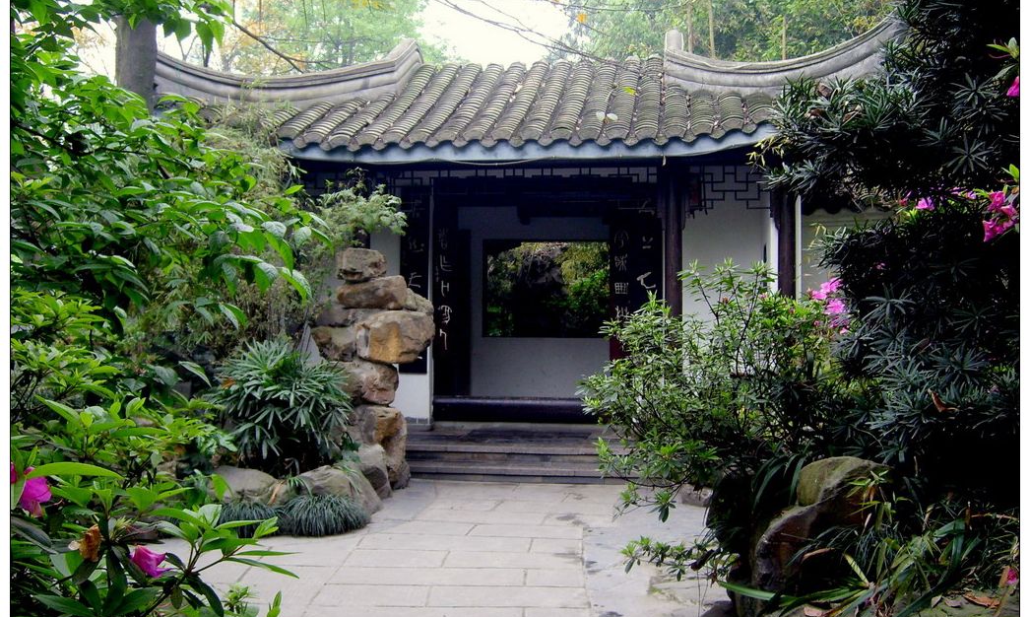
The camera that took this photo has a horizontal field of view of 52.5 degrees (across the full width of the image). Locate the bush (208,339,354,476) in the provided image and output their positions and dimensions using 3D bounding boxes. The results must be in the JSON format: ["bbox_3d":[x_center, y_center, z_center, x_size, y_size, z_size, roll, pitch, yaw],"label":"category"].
[{"bbox_3d":[-1.770,0.750,7.850,1.070,1.000,0.970,0,1,0],"label":"bush"}]

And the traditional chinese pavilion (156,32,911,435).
[{"bbox_3d":[0.370,-0.720,10.700,6.400,3.850,4.200,0,1,9],"label":"traditional chinese pavilion"}]

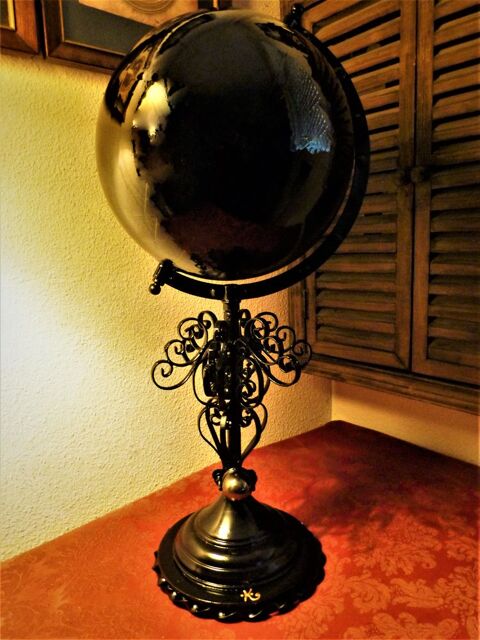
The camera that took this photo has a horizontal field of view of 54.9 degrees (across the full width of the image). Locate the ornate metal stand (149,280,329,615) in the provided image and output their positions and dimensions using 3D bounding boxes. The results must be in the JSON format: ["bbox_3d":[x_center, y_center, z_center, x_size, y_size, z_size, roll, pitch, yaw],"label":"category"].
[{"bbox_3d":[-0.007,0.151,0.644,0.248,0.403,0.248,-3,9,-5],"label":"ornate metal stand"}]

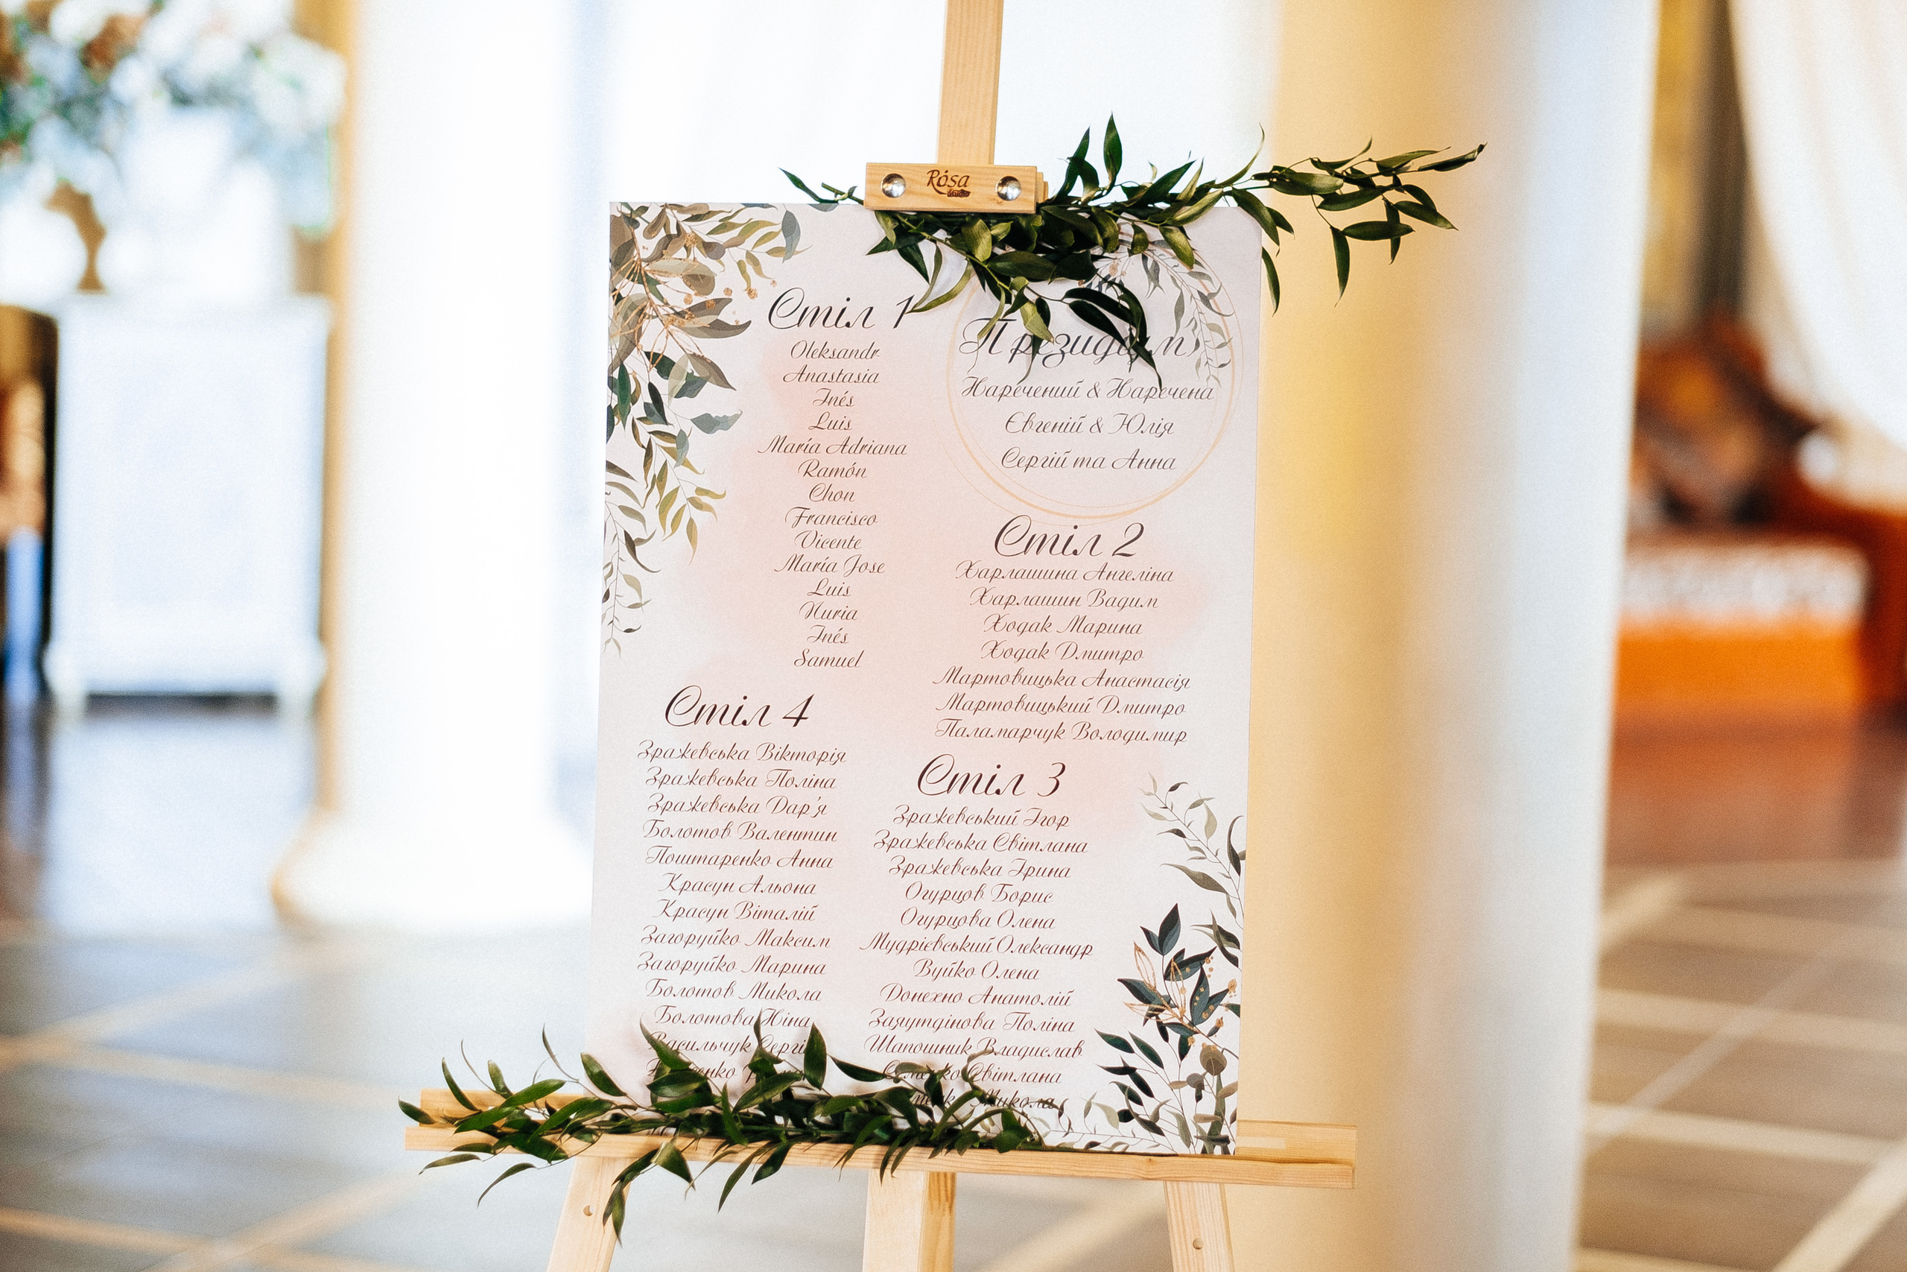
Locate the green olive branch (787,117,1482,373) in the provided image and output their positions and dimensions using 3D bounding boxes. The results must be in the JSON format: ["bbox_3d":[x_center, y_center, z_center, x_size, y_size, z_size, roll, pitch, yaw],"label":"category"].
[{"bbox_3d":[0.116,-0.248,2.847,0.445,0.168,0.130,4,7,9],"label":"green olive branch"}]

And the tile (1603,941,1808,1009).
[{"bbox_3d":[1.277,0.583,7.724,0.375,0.015,0.660,5,7,22],"label":"tile"}]

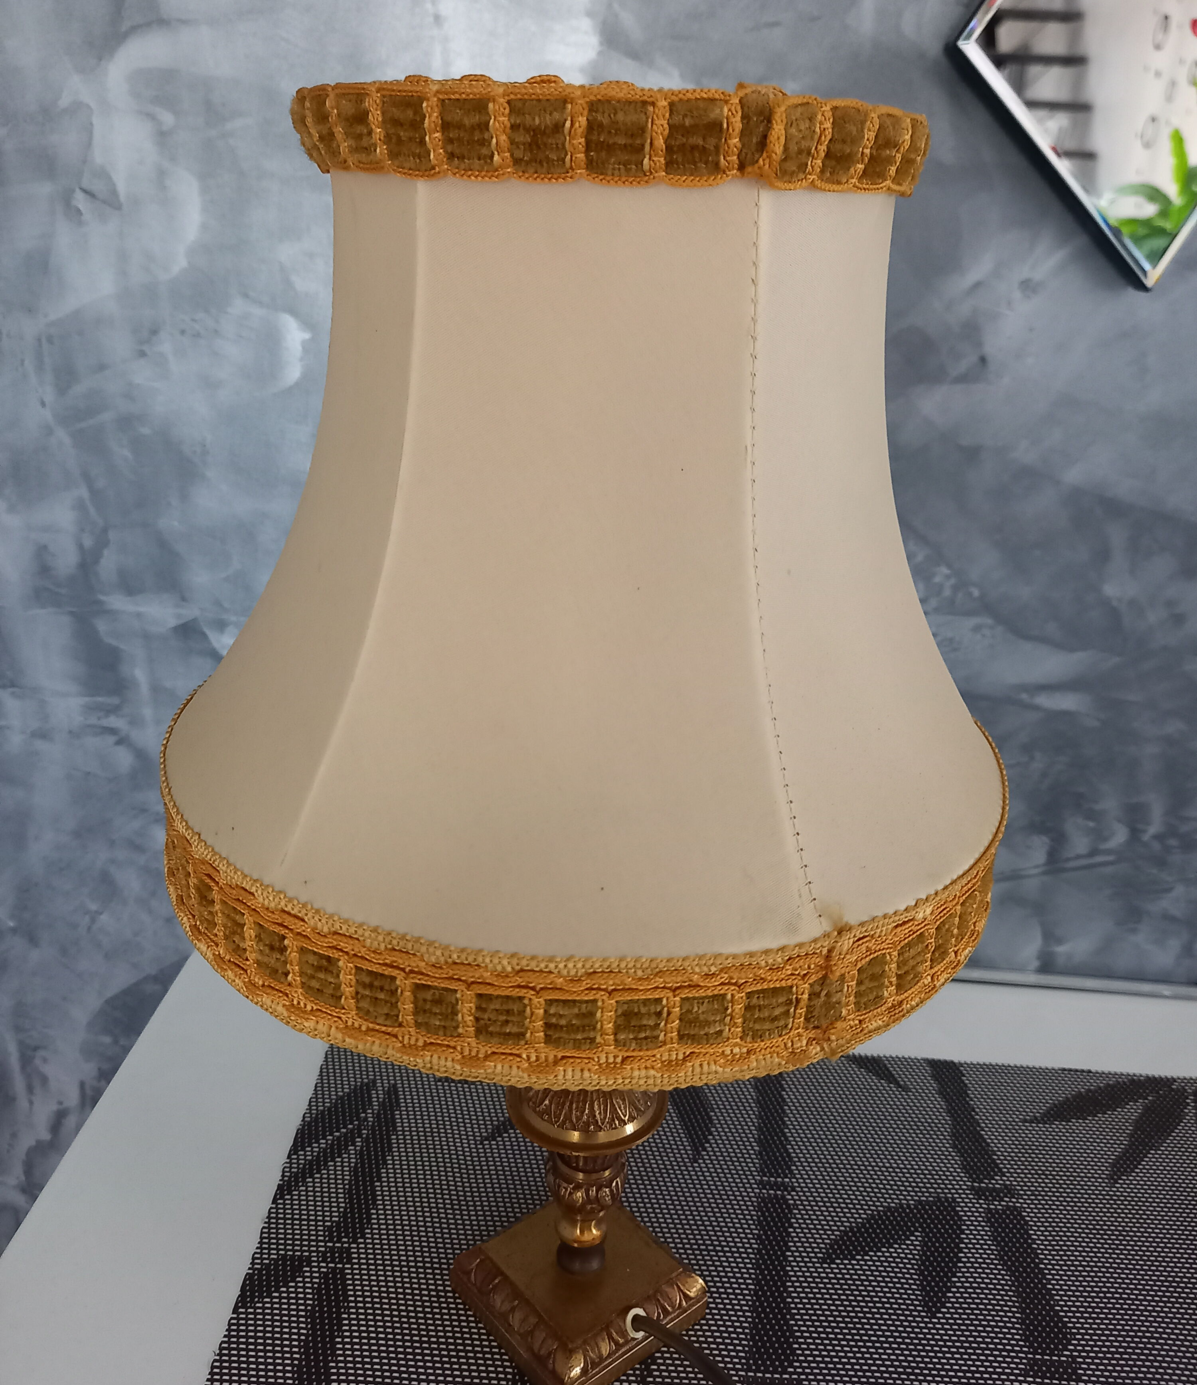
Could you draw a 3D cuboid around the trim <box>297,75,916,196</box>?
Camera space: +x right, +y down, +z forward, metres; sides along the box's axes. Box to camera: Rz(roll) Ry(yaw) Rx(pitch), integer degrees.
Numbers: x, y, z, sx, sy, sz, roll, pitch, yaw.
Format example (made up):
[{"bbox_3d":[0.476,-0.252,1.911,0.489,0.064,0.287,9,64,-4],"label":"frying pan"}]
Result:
[{"bbox_3d":[0.004,-0.147,0.312,0.166,0.019,0.166,3,23,0],"label":"trim"}]

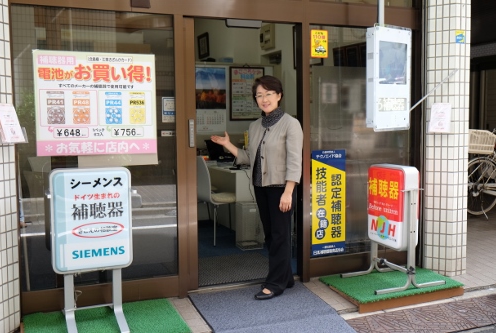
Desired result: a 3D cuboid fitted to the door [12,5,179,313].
[{"bbox_3d":[-0.976,-0.038,3.489,1.036,1.974,0.050,-2,4,-21],"label":"door"}]

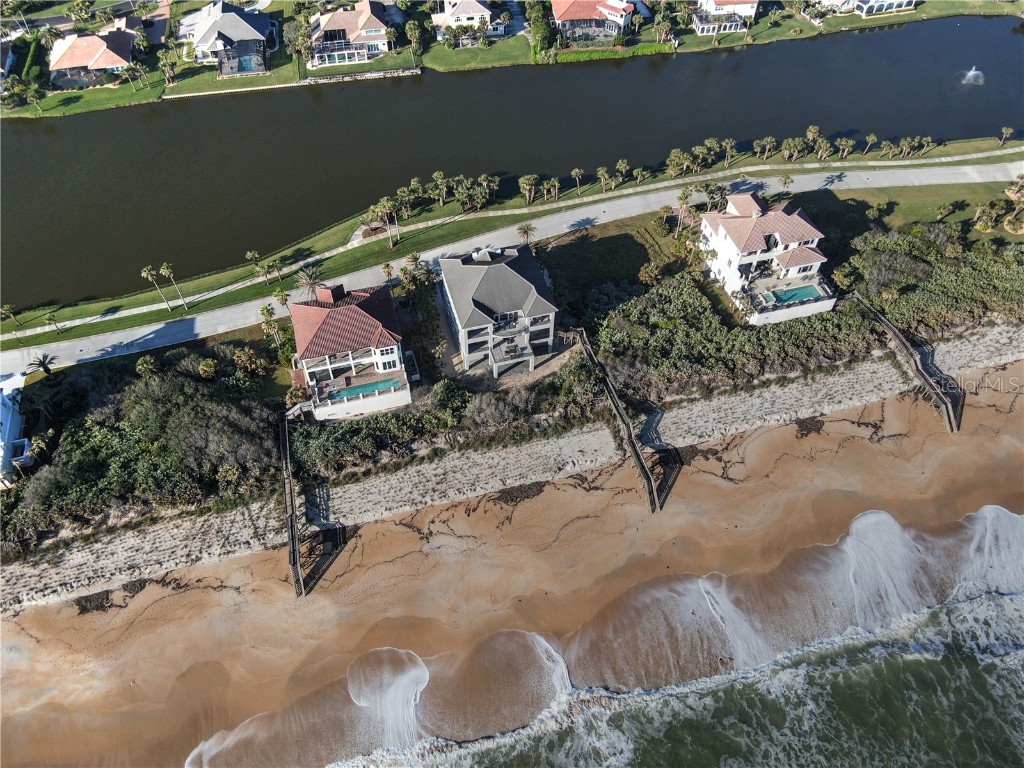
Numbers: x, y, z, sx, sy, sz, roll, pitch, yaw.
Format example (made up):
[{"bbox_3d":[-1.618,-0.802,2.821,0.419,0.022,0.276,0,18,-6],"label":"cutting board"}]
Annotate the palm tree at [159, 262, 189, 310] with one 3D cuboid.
[{"bbox_3d":[-65.015,-18.657,137.893,3.000,11.900,3.000,1,49,0],"label":"palm tree"}]

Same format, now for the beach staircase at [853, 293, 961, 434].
[{"bbox_3d":[74.883,-4.979,134.805,2.820,6.050,32.290,-13,50,-12],"label":"beach staircase"}]

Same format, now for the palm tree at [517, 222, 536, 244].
[{"bbox_3d":[3.500,-33.480,164.970,4.600,7.450,4.600,0,47,0],"label":"palm tree"}]

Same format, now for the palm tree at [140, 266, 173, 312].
[{"bbox_3d":[-74.130,-19.690,149.200,3.500,11.780,3.500,0,47,0],"label":"palm tree"}]

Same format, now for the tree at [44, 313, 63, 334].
[{"bbox_3d":[-87.770,-11.466,136.177,2.800,5.000,2.800,1,49,0],"label":"tree"}]

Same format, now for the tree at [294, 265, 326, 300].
[{"bbox_3d":[-38.589,-17.363,138.870,6.000,9.200,6.000,1,49,0],"label":"tree"}]

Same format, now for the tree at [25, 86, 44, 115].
[{"bbox_3d":[-128.939,-76.683,192.638,3.700,5.800,3.700,1,49,0],"label":"tree"}]

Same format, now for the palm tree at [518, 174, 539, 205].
[{"bbox_3d":[4.270,-48.970,180.250,4.900,7.840,4.900,0,47,0],"label":"palm tree"}]

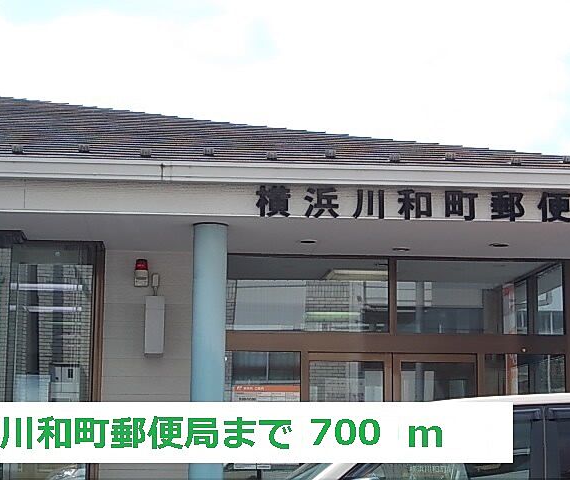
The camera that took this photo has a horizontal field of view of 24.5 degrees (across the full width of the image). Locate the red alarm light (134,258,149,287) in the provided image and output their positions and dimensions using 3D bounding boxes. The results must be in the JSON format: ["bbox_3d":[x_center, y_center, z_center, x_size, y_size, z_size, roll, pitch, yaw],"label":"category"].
[{"bbox_3d":[-1.209,0.279,11.100,0.122,0.228,0.120,1,-9,-3],"label":"red alarm light"}]

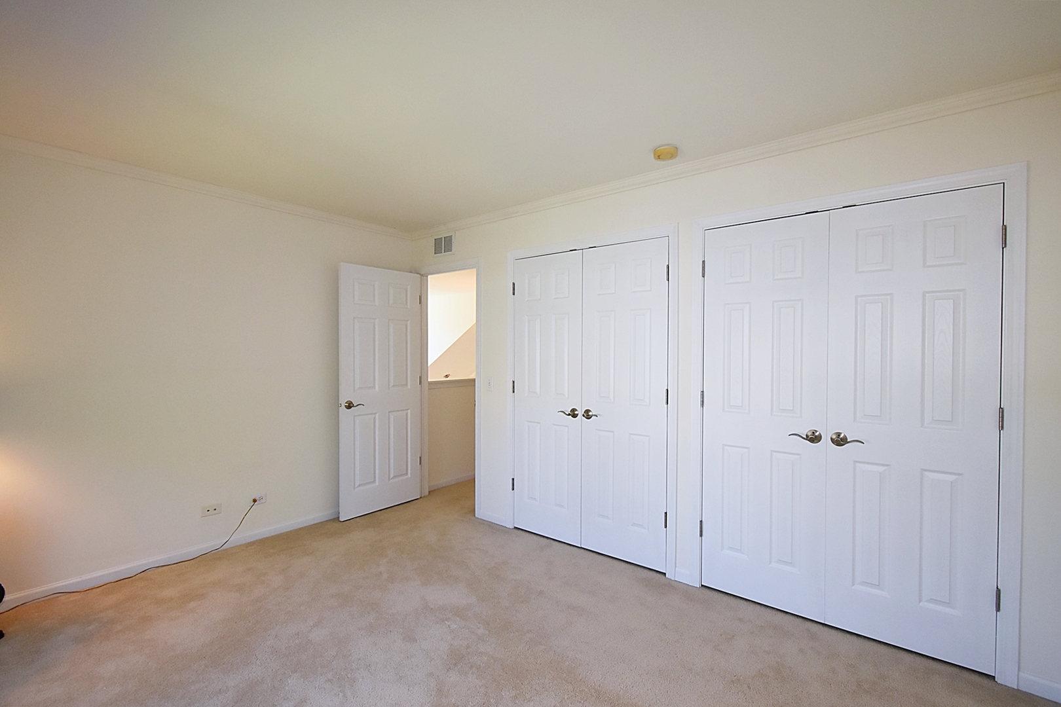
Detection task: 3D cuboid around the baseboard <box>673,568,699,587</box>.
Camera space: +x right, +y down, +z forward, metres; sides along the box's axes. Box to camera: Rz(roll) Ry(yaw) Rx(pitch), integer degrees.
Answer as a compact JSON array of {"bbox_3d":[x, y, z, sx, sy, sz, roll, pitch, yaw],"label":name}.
[{"bbox_3d":[0.926,1.327,2.623,0.135,0.085,0.020,1,1,37],"label":"baseboard"}]

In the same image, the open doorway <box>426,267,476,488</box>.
[{"bbox_3d":[-0.701,0.318,3.905,0.690,2.050,0.130,1,1,37],"label":"open doorway"}]

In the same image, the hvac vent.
[{"bbox_3d":[-0.763,-0.956,3.883,0.290,0.190,0.025,1,1,37],"label":"hvac vent"}]

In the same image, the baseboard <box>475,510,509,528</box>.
[{"bbox_3d":[-0.306,1.321,3.567,0.340,0.080,0.020,1,1,37],"label":"baseboard"}]

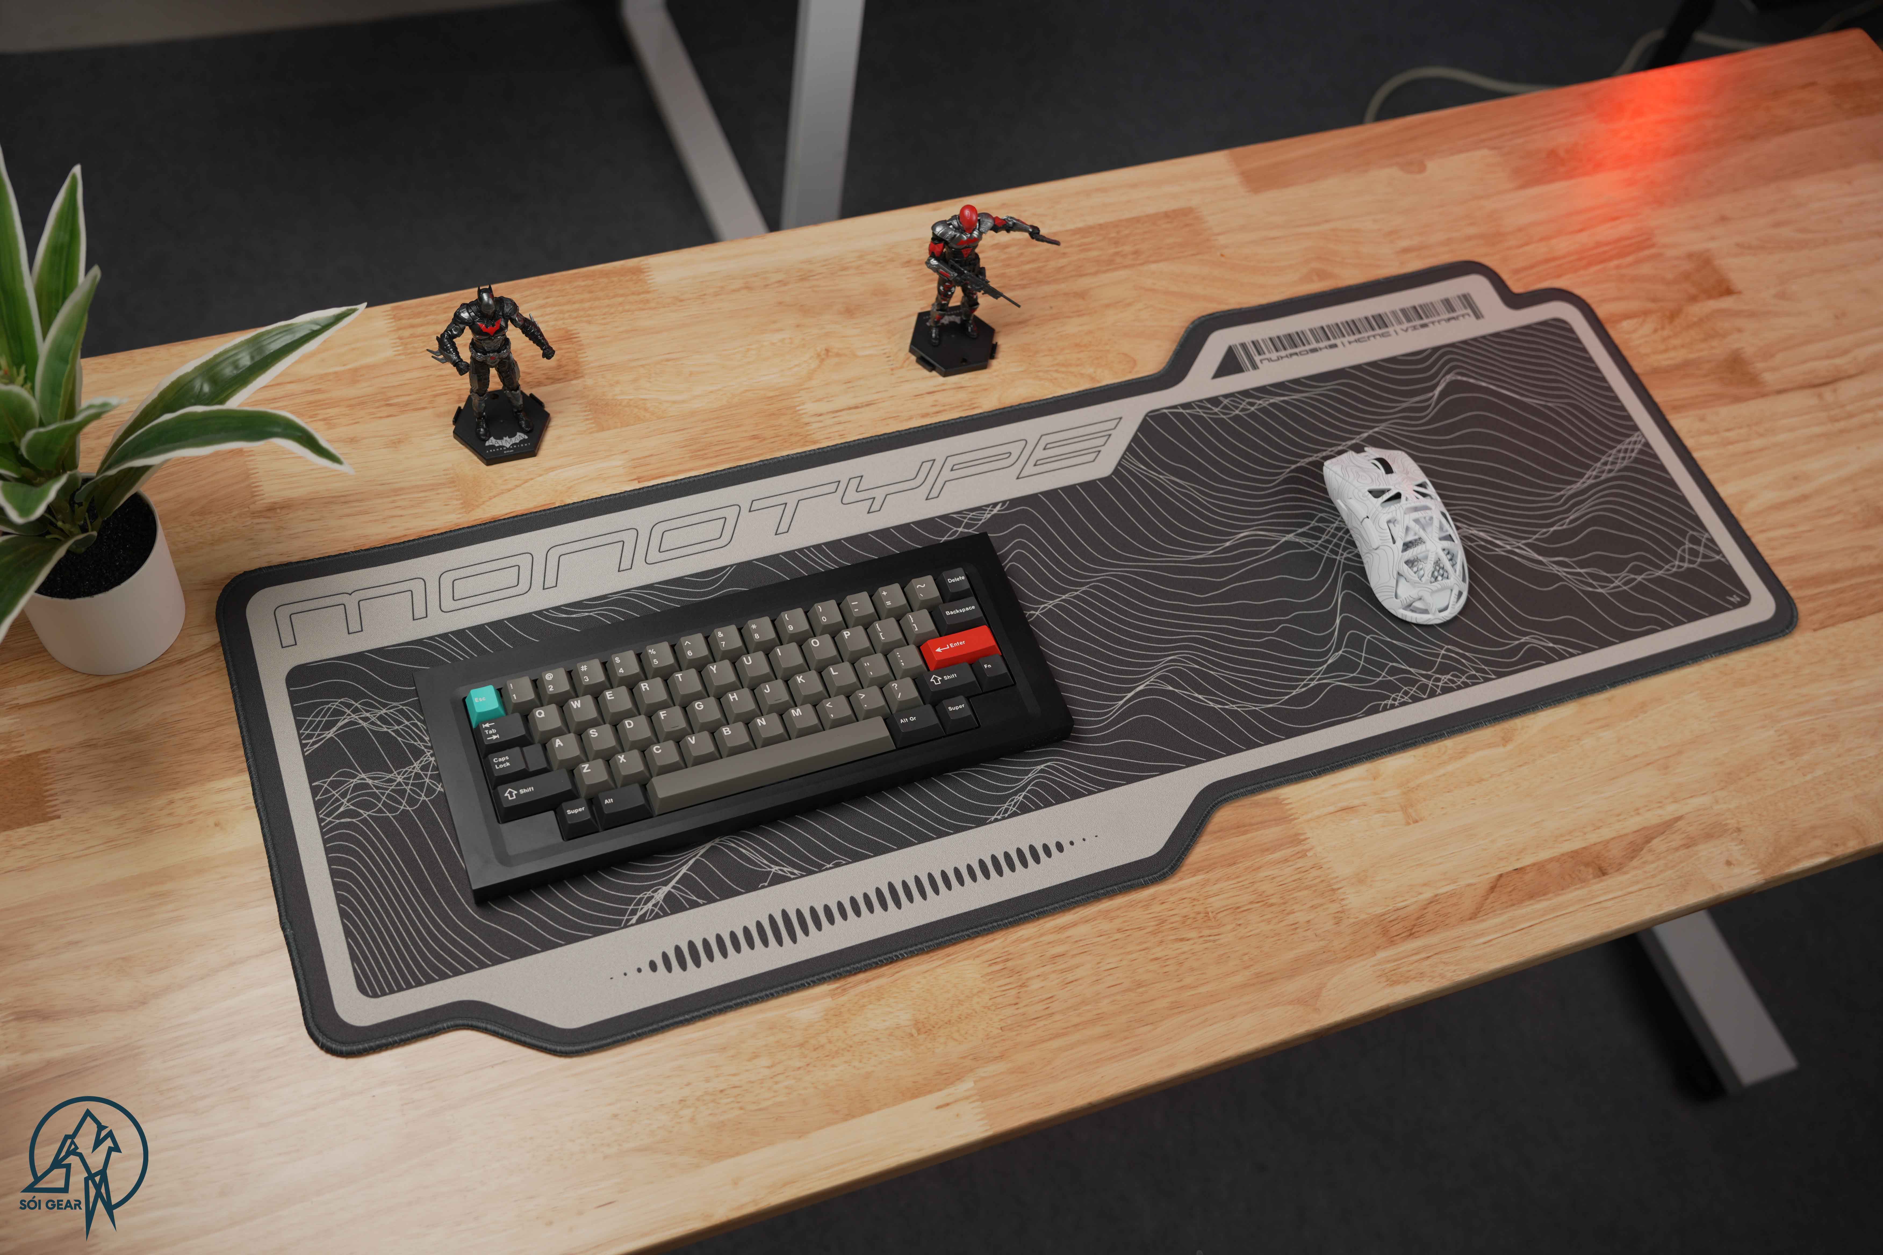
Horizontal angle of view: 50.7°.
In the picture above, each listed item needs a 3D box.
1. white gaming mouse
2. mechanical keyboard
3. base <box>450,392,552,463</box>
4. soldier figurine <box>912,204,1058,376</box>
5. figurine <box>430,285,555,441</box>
[{"bbox_3d":[0.274,-0.059,1.188,0.063,0.039,0.124,-11,60,-15],"label":"white gaming mouse"},{"bbox_3d":[-0.103,0.042,1.071,0.328,0.038,0.125,-15,61,-17],"label":"mechanical keyboard"},{"bbox_3d":[-0.260,-0.119,1.178,0.059,0.005,0.051,-14,61,-16],"label":"base"},{"bbox_3d":[0.025,-0.213,1.214,0.085,0.112,0.054,-14,61,-16],"label":"soldier figurine"},{"bbox_3d":[-0.255,-0.151,1.130,0.070,0.111,0.036,-14,61,-16],"label":"figurine"}]

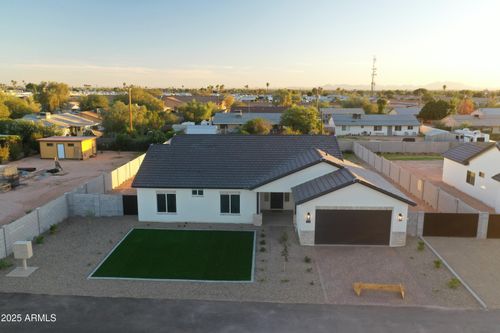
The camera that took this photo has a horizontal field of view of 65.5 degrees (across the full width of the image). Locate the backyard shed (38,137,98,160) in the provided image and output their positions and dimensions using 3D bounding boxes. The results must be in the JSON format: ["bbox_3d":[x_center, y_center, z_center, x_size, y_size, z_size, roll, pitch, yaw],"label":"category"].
[{"bbox_3d":[-27.135,-2.919,58.367,6.700,2.900,5.000,1,11,5],"label":"backyard shed"}]

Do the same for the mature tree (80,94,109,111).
[{"bbox_3d":[-45.395,-16.811,114.284,8.170,8.280,8.170,0,11,2],"label":"mature tree"}]

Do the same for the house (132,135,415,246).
[{"bbox_3d":[1.063,0.524,33.941,19.300,5.700,19.000,0,11,2],"label":"house"}]

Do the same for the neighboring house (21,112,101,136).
[{"bbox_3d":[-43.026,-9.809,89.087,16.430,4.400,12.000,0,11,2],"label":"neighboring house"}]

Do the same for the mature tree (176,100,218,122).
[{"bbox_3d":[-14.134,-14.257,104.255,10.460,6.534,9.937,1,11,2],"label":"mature tree"}]

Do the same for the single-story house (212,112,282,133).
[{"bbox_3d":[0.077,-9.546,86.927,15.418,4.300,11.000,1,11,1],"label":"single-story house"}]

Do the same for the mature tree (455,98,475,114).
[{"bbox_3d":[68.332,-17.992,123.821,5.575,6.919,5.296,1,11,2],"label":"mature tree"}]

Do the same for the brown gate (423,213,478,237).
[{"bbox_3d":[13.764,4.025,26.532,3.680,1.720,0.100,1,11,2],"label":"brown gate"}]

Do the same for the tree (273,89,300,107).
[{"bbox_3d":[14.753,-26.482,157.867,11.372,9.558,10.803,1,11,2],"label":"tree"}]

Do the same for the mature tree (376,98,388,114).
[{"bbox_3d":[39.267,-16.603,115.901,3.560,7.240,3.560,0,11,2],"label":"mature tree"}]

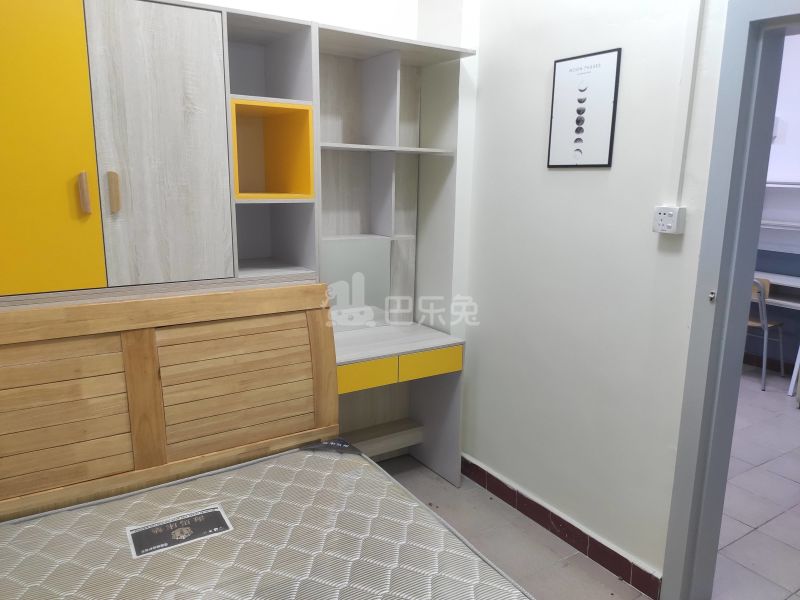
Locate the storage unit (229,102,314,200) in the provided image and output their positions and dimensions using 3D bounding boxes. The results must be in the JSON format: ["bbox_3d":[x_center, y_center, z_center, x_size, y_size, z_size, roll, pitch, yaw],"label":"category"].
[{"bbox_3d":[-0.603,-0.606,2.482,0.323,0.360,0.475,-6,13,-32],"label":"storage unit"}]

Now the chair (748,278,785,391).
[{"bbox_3d":[2.731,0.210,4.653,0.530,0.810,0.430,-9,15,-40],"label":"chair"}]

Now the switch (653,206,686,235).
[{"bbox_3d":[0.882,-0.261,1.964,0.043,0.083,0.083,-6,13,-32],"label":"switch"}]

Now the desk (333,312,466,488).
[{"bbox_3d":[-0.147,0.563,2.904,0.770,0.750,0.480,-6,13,-32],"label":"desk"}]

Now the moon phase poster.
[{"bbox_3d":[0.675,-0.698,2.234,0.018,0.403,0.302,-6,13,-32],"label":"moon phase poster"}]

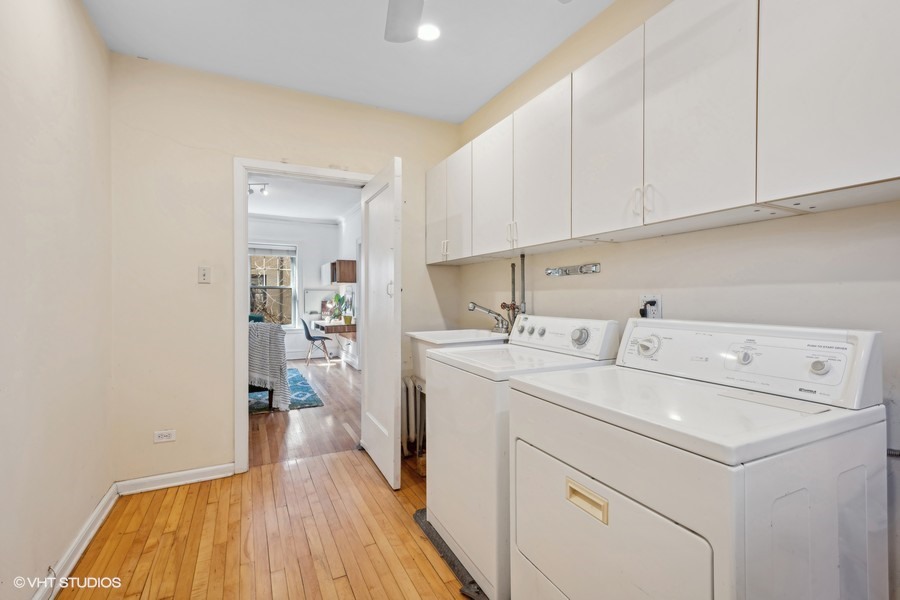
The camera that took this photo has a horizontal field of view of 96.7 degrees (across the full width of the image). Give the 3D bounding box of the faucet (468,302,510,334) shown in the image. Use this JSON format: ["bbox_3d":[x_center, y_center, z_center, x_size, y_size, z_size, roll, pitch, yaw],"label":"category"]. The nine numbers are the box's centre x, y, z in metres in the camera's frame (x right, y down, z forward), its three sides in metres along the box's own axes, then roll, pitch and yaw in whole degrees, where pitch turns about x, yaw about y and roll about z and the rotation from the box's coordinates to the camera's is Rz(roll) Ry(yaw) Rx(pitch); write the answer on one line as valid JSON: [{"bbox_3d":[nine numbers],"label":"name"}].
[{"bbox_3d":[0.259,0.119,2.715,0.310,0.207,0.190,0,1,-27],"label":"faucet"}]

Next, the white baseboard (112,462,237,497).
[{"bbox_3d":[-1.725,1.129,2.542,0.625,0.087,0.022,0,1,-27],"label":"white baseboard"}]

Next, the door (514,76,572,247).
[{"bbox_3d":[0.465,-0.654,2.013,0.025,0.751,0.440,0,0,-27],"label":"door"}]

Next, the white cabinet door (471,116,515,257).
[{"bbox_3d":[0.261,-0.657,2.412,0.025,0.751,0.457,0,0,-27],"label":"white cabinet door"}]

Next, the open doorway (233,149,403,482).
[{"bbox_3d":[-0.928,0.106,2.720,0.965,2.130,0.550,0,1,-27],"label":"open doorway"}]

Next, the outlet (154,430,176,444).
[{"bbox_3d":[-1.786,0.858,2.515,0.116,0.074,0.012,0,1,-27],"label":"outlet"}]

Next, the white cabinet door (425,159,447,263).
[{"bbox_3d":[-0.095,-0.662,3.110,0.025,0.751,0.367,0,0,-27],"label":"white cabinet door"}]

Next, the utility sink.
[{"bbox_3d":[0.068,0.393,2.769,0.625,0.318,0.725,0,1,-27],"label":"utility sink"}]

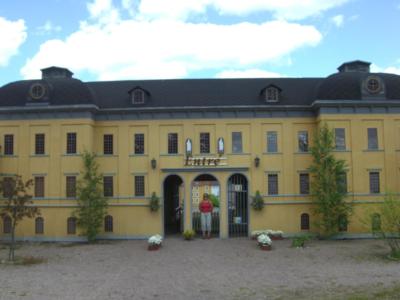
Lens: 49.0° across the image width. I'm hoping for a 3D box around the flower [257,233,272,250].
[{"bbox_3d":[1.849,2.617,12.491,0.427,0.495,0.405,-1,-4,1],"label":"flower"}]

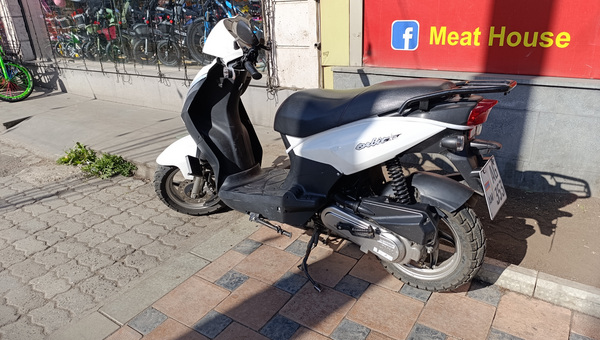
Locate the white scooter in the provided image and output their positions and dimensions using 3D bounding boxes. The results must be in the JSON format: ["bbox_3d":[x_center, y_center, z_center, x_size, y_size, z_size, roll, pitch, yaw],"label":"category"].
[{"bbox_3d":[-0.010,-0.122,1.785,1.720,1.060,0.580,13,27,33],"label":"white scooter"}]

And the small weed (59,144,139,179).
[{"bbox_3d":[-1.534,-0.068,3.013,0.620,0.160,0.260,6,24,21],"label":"small weed"}]

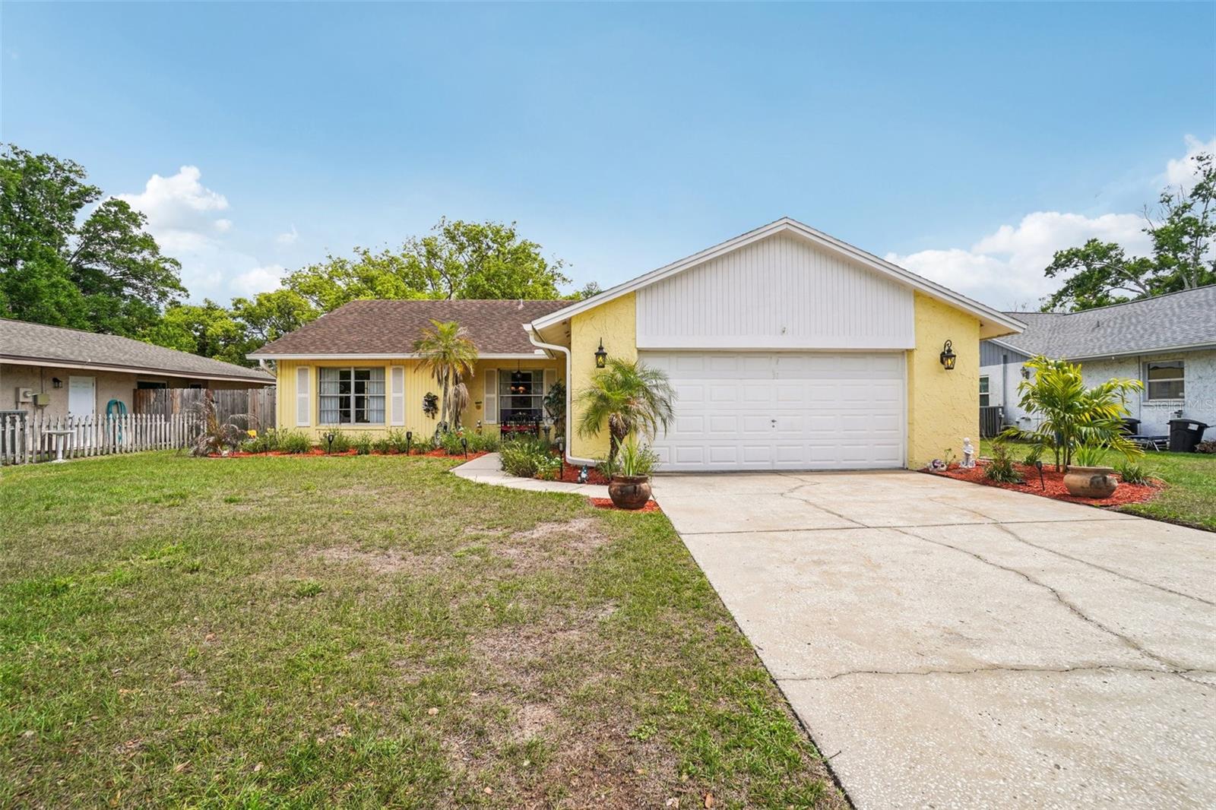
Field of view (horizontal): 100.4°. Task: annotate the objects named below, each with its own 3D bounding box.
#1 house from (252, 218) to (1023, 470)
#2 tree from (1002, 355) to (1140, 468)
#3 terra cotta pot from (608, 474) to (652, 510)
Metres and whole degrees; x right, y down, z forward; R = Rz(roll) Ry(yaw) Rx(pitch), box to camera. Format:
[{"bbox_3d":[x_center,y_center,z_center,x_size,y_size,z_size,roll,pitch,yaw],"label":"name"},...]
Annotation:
[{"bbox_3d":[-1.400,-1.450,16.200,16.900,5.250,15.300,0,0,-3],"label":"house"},{"bbox_3d":[7.660,0.165,8.400,2.000,1.980,1.900,0,0,0],"label":"tree"},{"bbox_3d":[0.273,1.055,6.200,0.535,0.385,0.535,0,0,0],"label":"terra cotta pot"}]

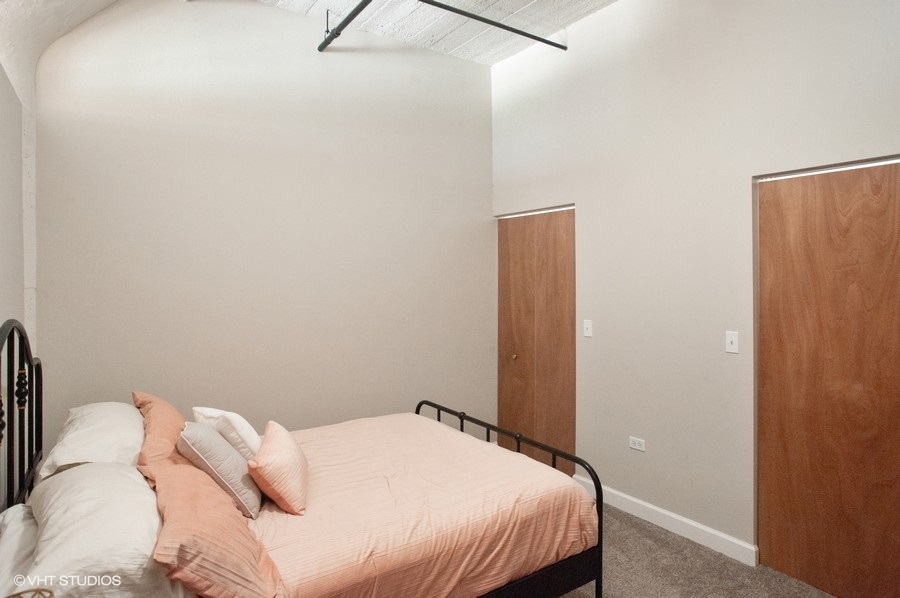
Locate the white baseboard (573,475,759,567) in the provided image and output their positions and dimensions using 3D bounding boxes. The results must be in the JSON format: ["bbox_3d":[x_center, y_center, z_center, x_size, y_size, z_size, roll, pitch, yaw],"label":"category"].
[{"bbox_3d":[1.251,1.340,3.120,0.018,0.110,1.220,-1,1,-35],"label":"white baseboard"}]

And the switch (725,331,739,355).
[{"bbox_3d":[1.523,0.234,2.698,0.014,0.115,0.071,-1,1,-35],"label":"switch"}]

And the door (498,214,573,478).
[{"bbox_3d":[0.713,0.347,4.013,0.040,2.030,0.890,-1,1,-35],"label":"door"}]

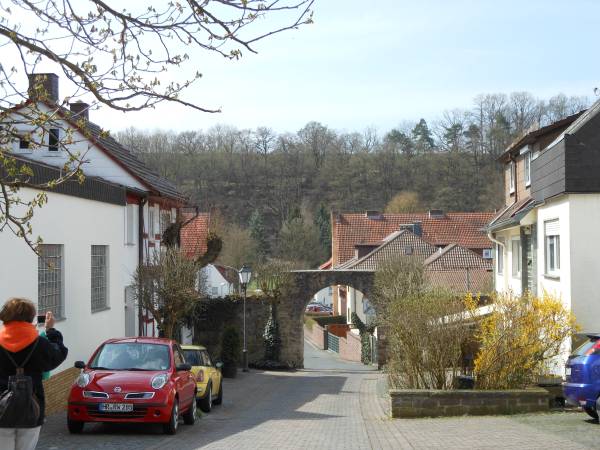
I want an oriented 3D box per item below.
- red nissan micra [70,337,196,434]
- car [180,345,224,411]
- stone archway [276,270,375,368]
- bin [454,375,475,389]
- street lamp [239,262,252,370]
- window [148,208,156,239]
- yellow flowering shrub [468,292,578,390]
[{"bbox_3d":[-2.687,2.608,18.878,1.670,1.530,3.720,0,-6,1],"label":"red nissan micra"},{"bbox_3d":[-2.680,3.398,25.584,1.690,1.410,3.630,0,-6,1],"label":"car"},{"bbox_3d":[1.399,3.853,46.400,4.700,3.940,0.900,0,-1,2],"label":"stone archway"},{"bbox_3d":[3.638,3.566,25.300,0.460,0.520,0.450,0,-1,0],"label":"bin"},{"bbox_3d":[-2.055,3.539,43.300,0.480,4.090,0.480,0,-1,0],"label":"street lamp"},{"bbox_3d":[-4.100,-0.056,31.800,0.140,0.930,0.920,0,-1,5],"label":"window"},{"bbox_3d":[4.572,2.383,23.400,2.200,2.000,1.800,0,-1,0],"label":"yellow flowering shrub"}]

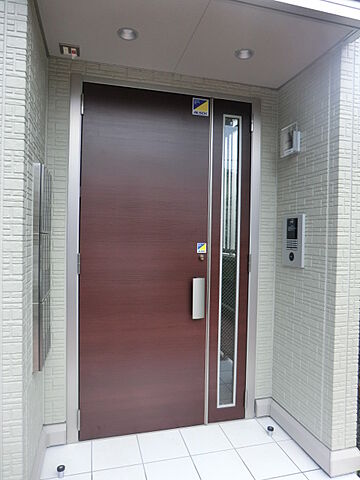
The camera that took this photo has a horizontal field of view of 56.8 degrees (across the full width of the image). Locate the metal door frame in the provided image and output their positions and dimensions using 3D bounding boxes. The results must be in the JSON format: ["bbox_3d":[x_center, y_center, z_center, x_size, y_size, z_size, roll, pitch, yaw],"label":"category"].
[{"bbox_3d":[-0.075,0.141,2.393,1.368,2.431,0.100,1,1,-15],"label":"metal door frame"}]

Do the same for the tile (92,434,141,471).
[{"bbox_3d":[-0.402,1.361,2.126,0.297,0.010,0.297,1,1,-15],"label":"tile"}]

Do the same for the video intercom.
[{"bbox_3d":[0.777,0.008,2.276,0.027,0.353,0.225,1,1,-15],"label":"video intercom"}]

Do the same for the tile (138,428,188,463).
[{"bbox_3d":[-0.112,1.365,2.202,0.297,0.010,0.297,1,1,-15],"label":"tile"}]

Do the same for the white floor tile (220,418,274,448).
[{"bbox_3d":[0.469,1.371,2.354,0.297,0.010,0.297,1,1,-15],"label":"white floor tile"}]

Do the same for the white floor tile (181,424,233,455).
[{"bbox_3d":[0.178,1.368,2.278,0.297,0.010,0.297,1,1,-15],"label":"white floor tile"}]

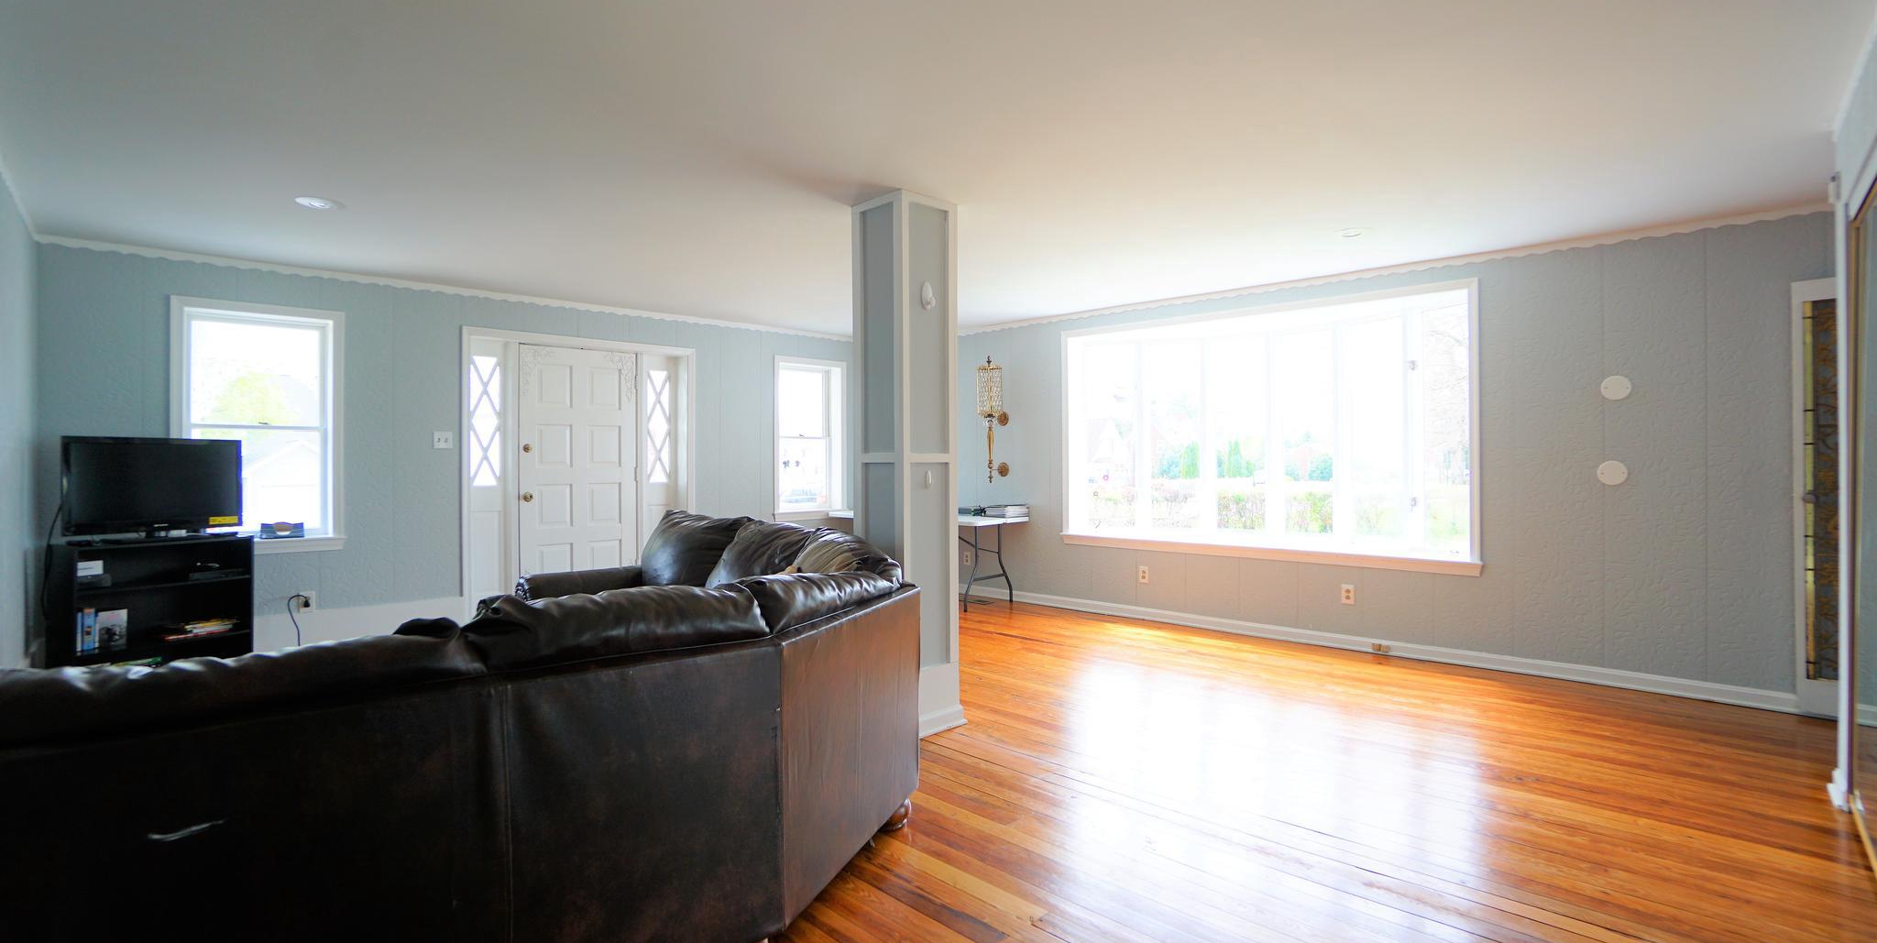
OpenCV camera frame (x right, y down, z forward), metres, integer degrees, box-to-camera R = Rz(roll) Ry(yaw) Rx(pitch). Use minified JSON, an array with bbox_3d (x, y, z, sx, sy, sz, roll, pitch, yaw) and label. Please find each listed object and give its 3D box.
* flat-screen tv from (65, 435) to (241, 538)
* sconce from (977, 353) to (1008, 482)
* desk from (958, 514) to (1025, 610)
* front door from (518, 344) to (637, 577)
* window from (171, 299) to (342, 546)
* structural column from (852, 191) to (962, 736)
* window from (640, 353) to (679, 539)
[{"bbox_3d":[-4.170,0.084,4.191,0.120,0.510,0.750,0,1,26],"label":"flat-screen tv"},{"bbox_3d":[0.468,-0.446,6.682,0.210,1.078,0.280,1,1,42],"label":"sconce"},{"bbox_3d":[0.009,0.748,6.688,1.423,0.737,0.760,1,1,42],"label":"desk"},{"bbox_3d":[-2.779,0.089,6.079,0.855,2.069,0.060,-1,1,-41],"label":"front door"},{"bbox_3d":[-4.124,-0.262,4.779,0.800,1.510,0.120,-1,1,-41],"label":"window"},{"bbox_3d":[-0.150,-0.054,3.679,0.350,2.410,0.350,-1,1,-41],"label":"structural column"},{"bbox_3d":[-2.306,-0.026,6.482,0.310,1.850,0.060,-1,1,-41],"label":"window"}]

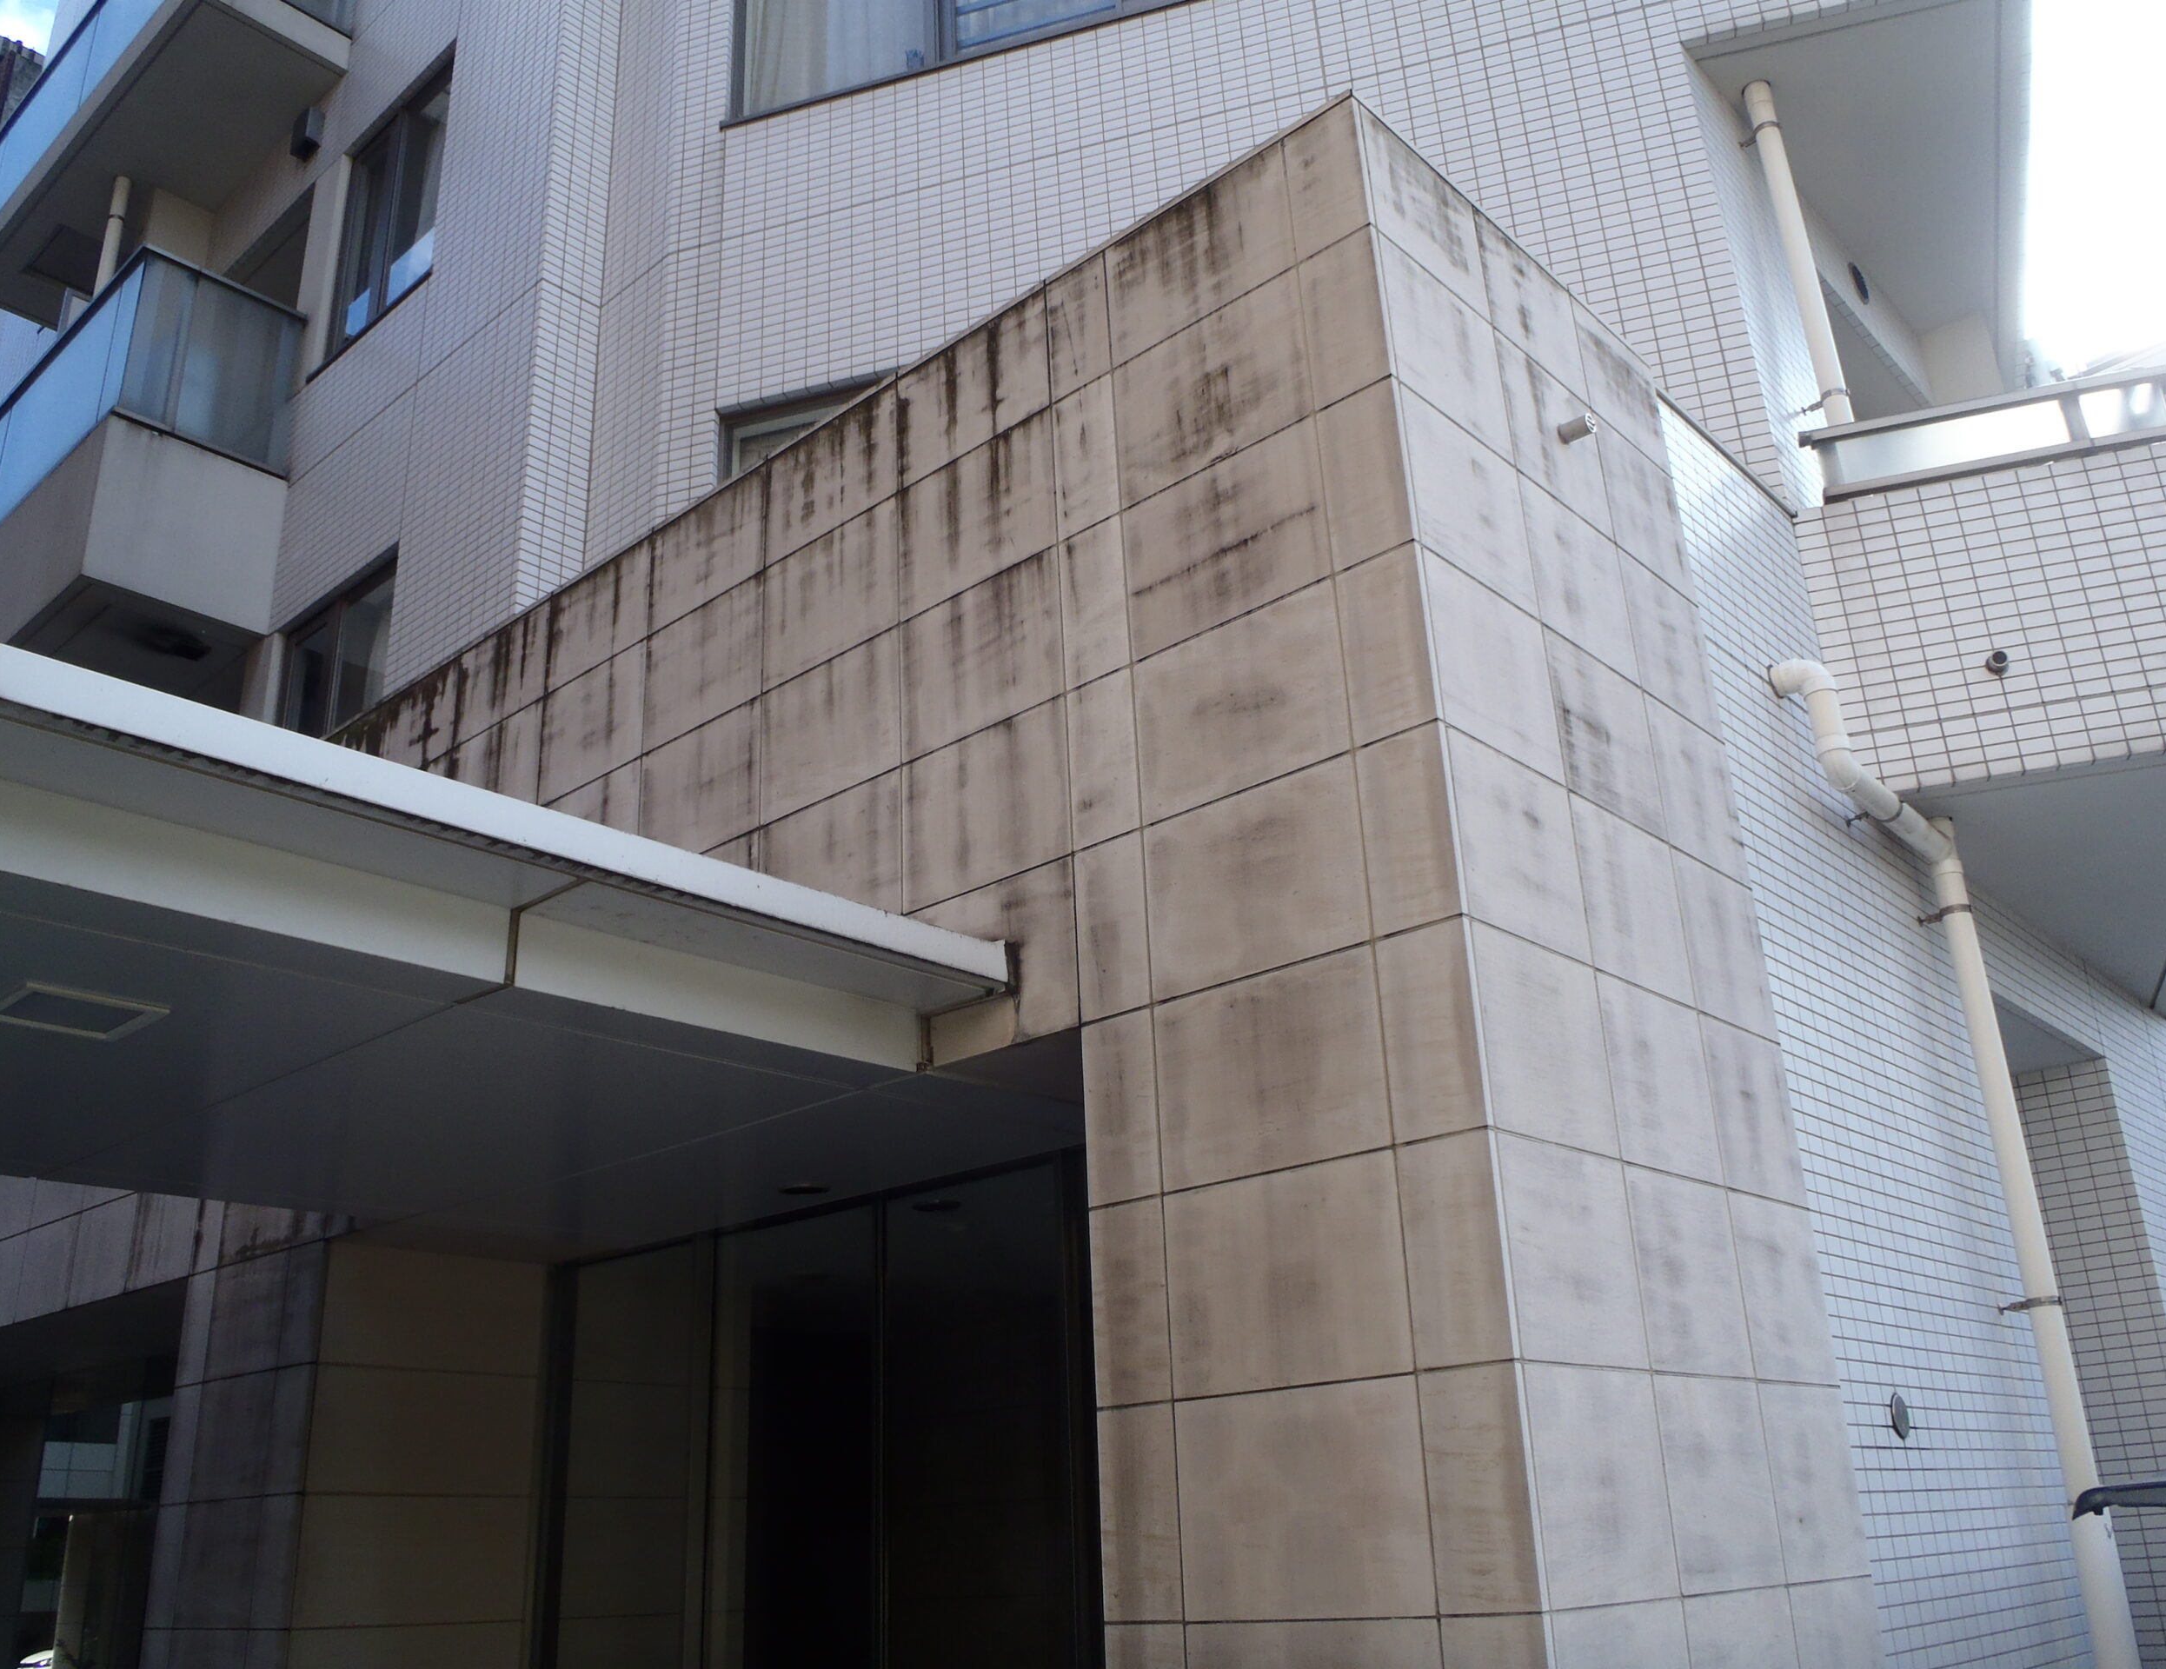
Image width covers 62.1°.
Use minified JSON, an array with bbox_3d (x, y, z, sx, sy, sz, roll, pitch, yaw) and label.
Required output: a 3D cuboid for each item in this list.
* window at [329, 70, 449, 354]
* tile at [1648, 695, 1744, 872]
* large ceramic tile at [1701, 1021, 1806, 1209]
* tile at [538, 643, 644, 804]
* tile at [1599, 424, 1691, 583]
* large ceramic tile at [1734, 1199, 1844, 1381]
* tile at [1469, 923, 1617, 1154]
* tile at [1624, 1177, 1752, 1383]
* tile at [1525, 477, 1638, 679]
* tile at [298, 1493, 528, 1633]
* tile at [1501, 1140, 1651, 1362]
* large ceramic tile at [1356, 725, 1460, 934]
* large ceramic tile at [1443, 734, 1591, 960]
[{"bbox_3d":[-3.606,-3.264,9.449,1.200,1.460,0.100,-20,-27,38],"label":"window"},{"bbox_3d":[1.573,-0.102,4.619,0.025,0.410,0.484,-20,-27,38],"label":"tile"},{"bbox_3d":[1.593,0.667,4.299,0.030,0.409,0.474,-20,-27,38],"label":"large ceramic tile"},{"bbox_3d":[-1.556,-0.345,5.741,0.559,0.399,0.022,-20,-27,38],"label":"tile"},{"bbox_3d":[1.483,-0.853,4.794,0.030,0.398,0.474,-20,-27,38],"label":"tile"},{"bbox_3d":[1.576,1.029,4.045,0.022,0.399,0.473,-20,-27,38],"label":"large ceramic tile"},{"bbox_3d":[0.897,0.411,3.502,0.022,0.399,0.499,-20,-27,38],"label":"tile"},{"bbox_3d":[1.270,0.926,3.792,0.030,0.408,0.499,-20,-27,38],"label":"tile"},{"bbox_3d":[1.175,-0.595,4.306,0.030,0.398,0.488,-20,-27,38],"label":"tile"},{"bbox_3d":[-2.278,2.472,6.139,0.030,0.407,0.839,-20,-27,38],"label":"tile"},{"bbox_3d":[0.944,0.811,3.464,0.020,0.408,0.499,-20,-28,38],"label":"tile"},{"bbox_3d":[0.638,-0.004,3.530,0.194,0.398,0.030,-20,-27,38],"label":"large ceramic tile"},{"bbox_3d":[0.880,0.035,3.650,0.022,0.399,0.499,-20,-27,38],"label":"large ceramic tile"}]

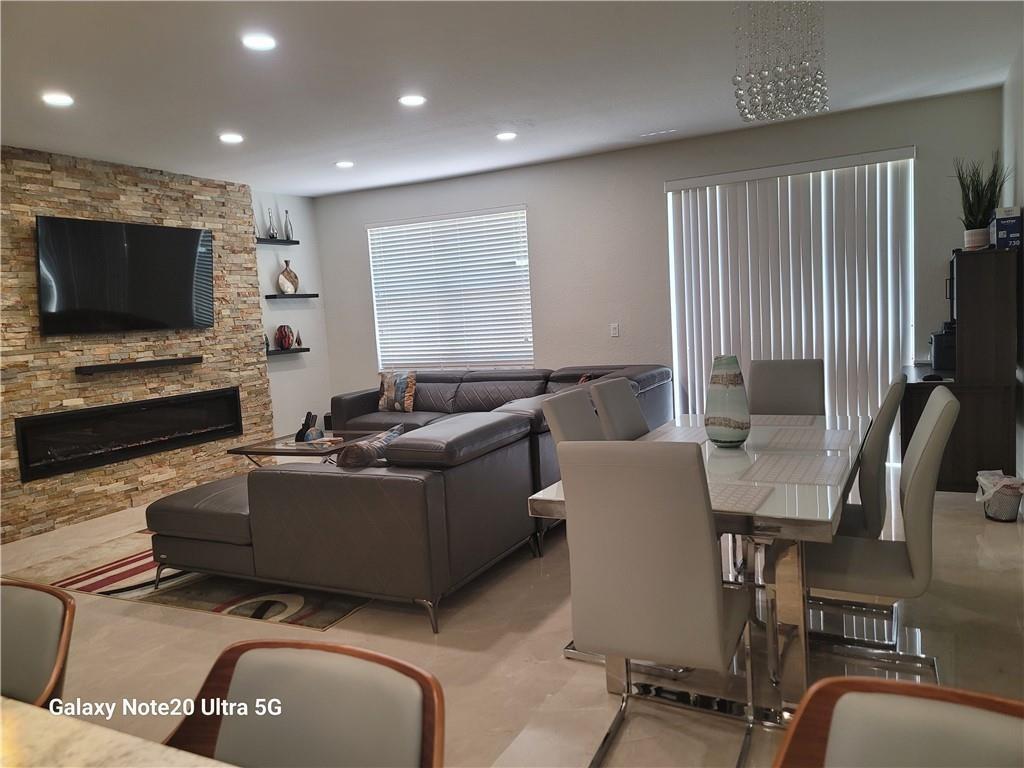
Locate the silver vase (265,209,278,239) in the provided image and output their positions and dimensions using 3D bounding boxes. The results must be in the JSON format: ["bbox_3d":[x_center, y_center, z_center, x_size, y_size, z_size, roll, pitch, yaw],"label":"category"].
[{"bbox_3d":[-2.355,-1.567,7.241,0.099,0.297,0.099,0,6,29],"label":"silver vase"}]

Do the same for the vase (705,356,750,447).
[{"bbox_3d":[0.922,0.074,3.179,0.188,0.386,0.188,0,6,29],"label":"vase"}]

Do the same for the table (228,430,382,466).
[{"bbox_3d":[-1.634,0.674,6.053,0.900,0.415,0.910,-1,6,18],"label":"table"}]

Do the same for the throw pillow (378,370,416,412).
[{"bbox_3d":[-1.099,0.072,7.068,0.415,0.406,0.139,0,-8,29],"label":"throw pillow"}]

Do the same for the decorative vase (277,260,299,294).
[{"bbox_3d":[-2.260,-1.078,7.465,0.130,0.336,0.230,0,6,30],"label":"decorative vase"}]

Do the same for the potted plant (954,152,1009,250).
[{"bbox_3d":[3.127,-1.212,4.932,0.330,0.640,0.330,0,6,30],"label":"potted plant"}]

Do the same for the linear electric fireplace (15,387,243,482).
[{"bbox_3d":[-2.966,0.355,5.951,0.130,0.440,1.900,0,6,30],"label":"linear electric fireplace"}]

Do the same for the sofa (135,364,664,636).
[{"bbox_3d":[-0.738,0.459,5.277,2.830,0.885,3.520,0,6,28],"label":"sofa"}]

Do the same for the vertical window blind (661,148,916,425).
[{"bbox_3d":[2.097,-0.488,5.721,1.800,2.334,0.099,0,6,29],"label":"vertical window blind"}]

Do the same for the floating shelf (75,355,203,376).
[{"bbox_3d":[-2.900,-0.145,5.828,0.200,0.050,0.930,0,6,30],"label":"floating shelf"}]

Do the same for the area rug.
[{"bbox_3d":[-1.229,0.944,5.141,2.364,0.012,3.017,0,6,27],"label":"area rug"}]

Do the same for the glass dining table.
[{"bbox_3d":[0.903,0.642,2.968,0.887,0.765,1.840,0,6,29],"label":"glass dining table"}]

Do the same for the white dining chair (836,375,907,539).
[{"bbox_3d":[1.340,0.496,3.107,0.574,1.009,0.455,0,6,29],"label":"white dining chair"}]

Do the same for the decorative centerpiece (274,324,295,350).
[{"bbox_3d":[-2.282,-0.464,7.421,0.140,0.245,0.200,0,6,30],"label":"decorative centerpiece"}]

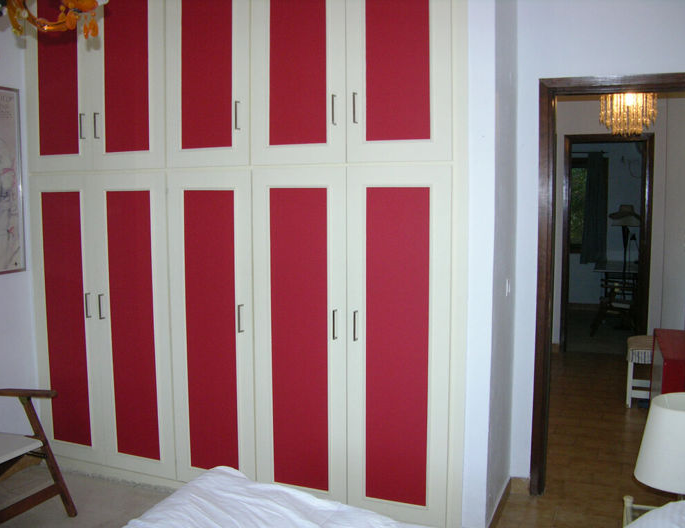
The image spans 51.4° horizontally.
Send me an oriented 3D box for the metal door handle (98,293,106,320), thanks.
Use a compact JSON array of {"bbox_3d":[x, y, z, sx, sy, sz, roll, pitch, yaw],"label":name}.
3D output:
[{"bbox_3d":[-1.274,0.227,3.784,0.010,0.133,0.034,2,6,24],"label":"metal door handle"}]

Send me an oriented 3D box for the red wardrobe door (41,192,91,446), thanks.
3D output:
[{"bbox_3d":[-1.510,0.306,3.934,0.278,1.394,0.030,2,6,24],"label":"red wardrobe door"}]

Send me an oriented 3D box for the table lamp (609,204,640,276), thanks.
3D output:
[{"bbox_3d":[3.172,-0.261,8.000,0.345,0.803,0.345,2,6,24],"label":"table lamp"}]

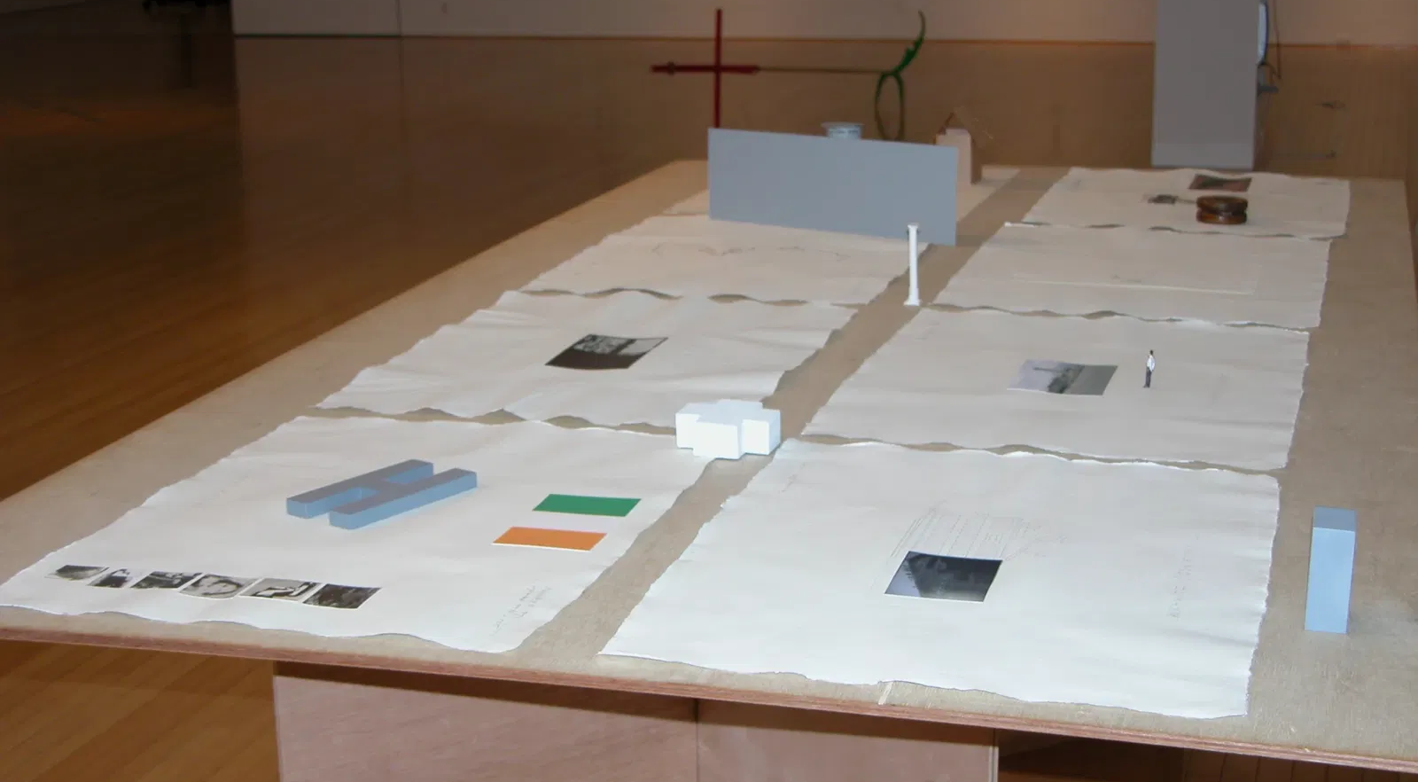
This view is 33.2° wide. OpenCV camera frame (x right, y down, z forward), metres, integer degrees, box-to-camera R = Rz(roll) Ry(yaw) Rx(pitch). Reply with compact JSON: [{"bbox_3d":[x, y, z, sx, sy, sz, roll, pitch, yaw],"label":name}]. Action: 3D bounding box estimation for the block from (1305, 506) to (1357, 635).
[{"bbox_3d":[0.572,0.164,2.181,0.037,0.097,0.070,4,14,16],"label":"block"}]

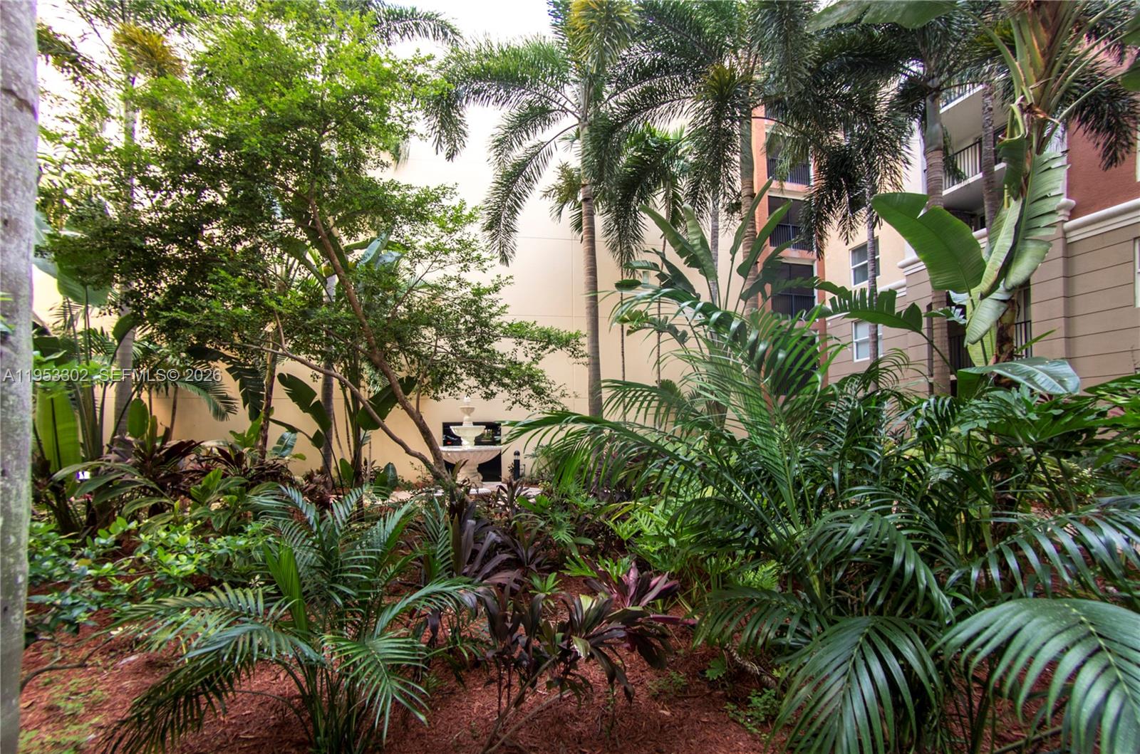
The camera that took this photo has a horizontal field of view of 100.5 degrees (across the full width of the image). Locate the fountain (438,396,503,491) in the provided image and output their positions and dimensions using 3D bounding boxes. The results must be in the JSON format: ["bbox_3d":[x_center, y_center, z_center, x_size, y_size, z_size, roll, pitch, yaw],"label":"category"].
[{"bbox_3d":[-2.815,1.879,13.200,1.840,2.680,1.840,-1,-4,0],"label":"fountain"}]

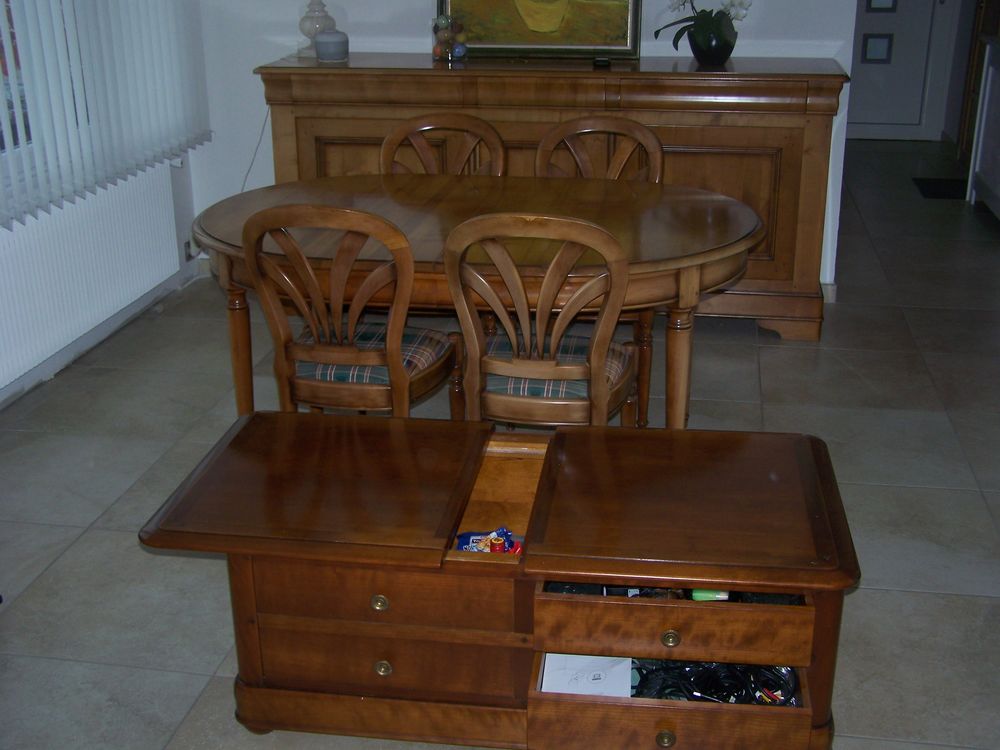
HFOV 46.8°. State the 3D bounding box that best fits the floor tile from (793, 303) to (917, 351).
[{"bbox_3d":[1.363,-0.200,4.766,0.605,0.010,0.600,3,21,10],"label":"floor tile"}]

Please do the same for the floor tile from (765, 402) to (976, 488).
[{"bbox_3d":[1.151,0.221,3.672,0.605,0.010,0.600,3,21,10],"label":"floor tile"}]

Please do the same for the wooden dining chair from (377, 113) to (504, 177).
[{"bbox_3d":[-0.226,-0.392,3.999,0.460,0.945,0.510,3,21,10],"label":"wooden dining chair"}]

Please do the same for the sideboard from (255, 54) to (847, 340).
[{"bbox_3d":[0.203,-0.761,4.808,2.280,1.045,0.560,3,21,10],"label":"sideboard"}]

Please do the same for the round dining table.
[{"bbox_3d":[-0.080,-0.122,3.546,1.720,0.760,1.160,3,21,10],"label":"round dining table"}]

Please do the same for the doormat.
[{"bbox_3d":[2.818,-1.167,7.204,0.420,0.012,0.640,3,21,10],"label":"doormat"}]

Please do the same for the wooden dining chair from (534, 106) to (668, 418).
[{"bbox_3d":[0.307,-0.355,3.888,0.455,0.940,0.510,3,21,10],"label":"wooden dining chair"}]

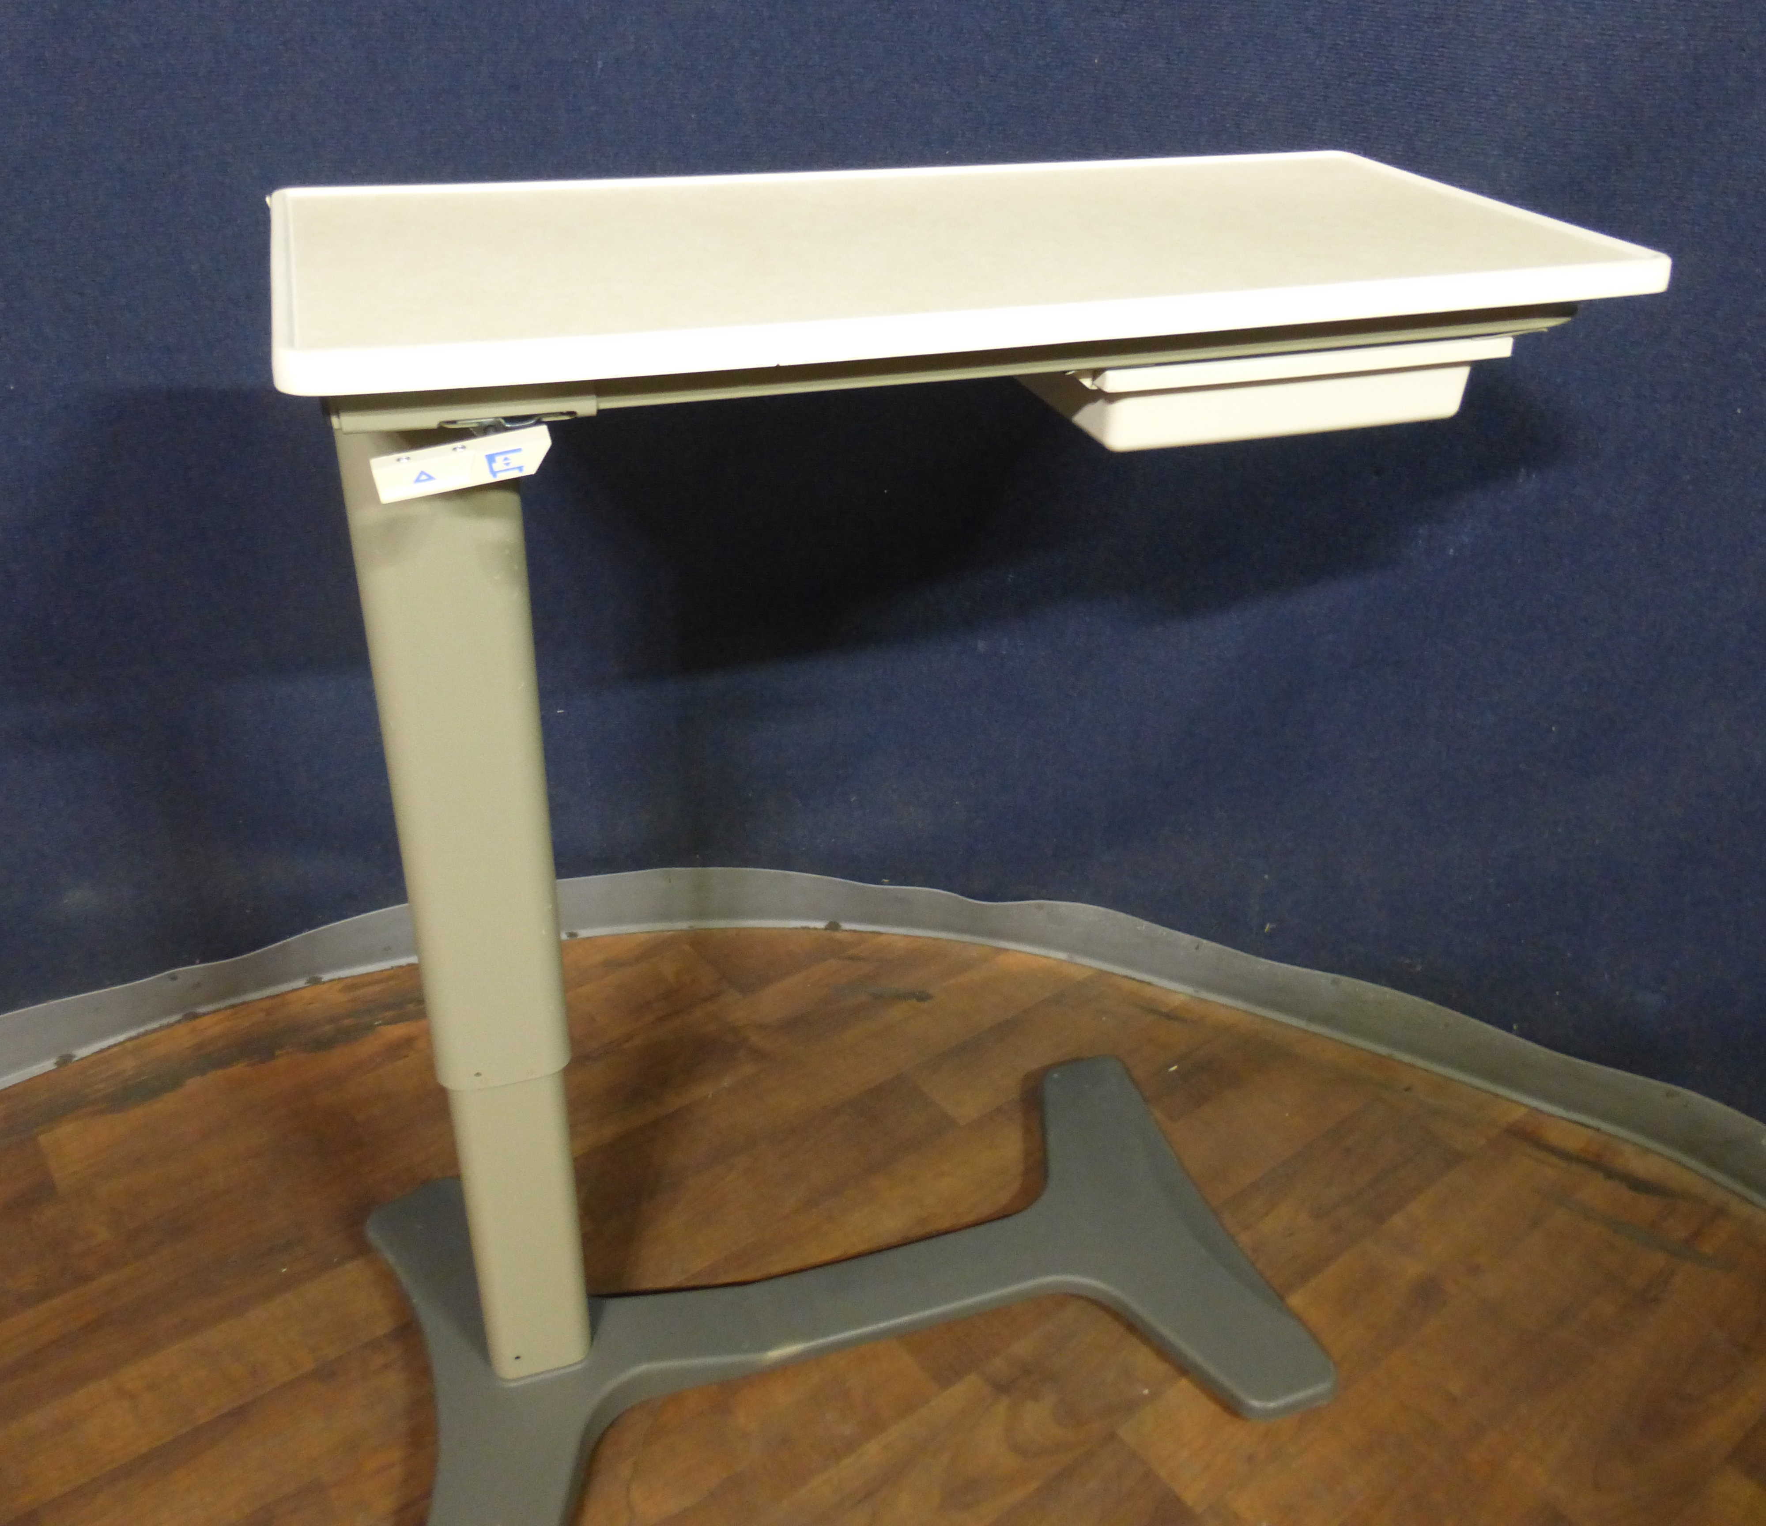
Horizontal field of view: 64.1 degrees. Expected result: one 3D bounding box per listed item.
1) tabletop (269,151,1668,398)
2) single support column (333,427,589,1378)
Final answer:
[{"bbox_3d":[0.049,-0.324,0.879,0.800,0.022,0.348,-10,35,-18],"label":"tabletop"},{"bbox_3d":[-0.290,0.152,1.052,0.097,0.889,0.075,-9,35,-18],"label":"single support column"}]

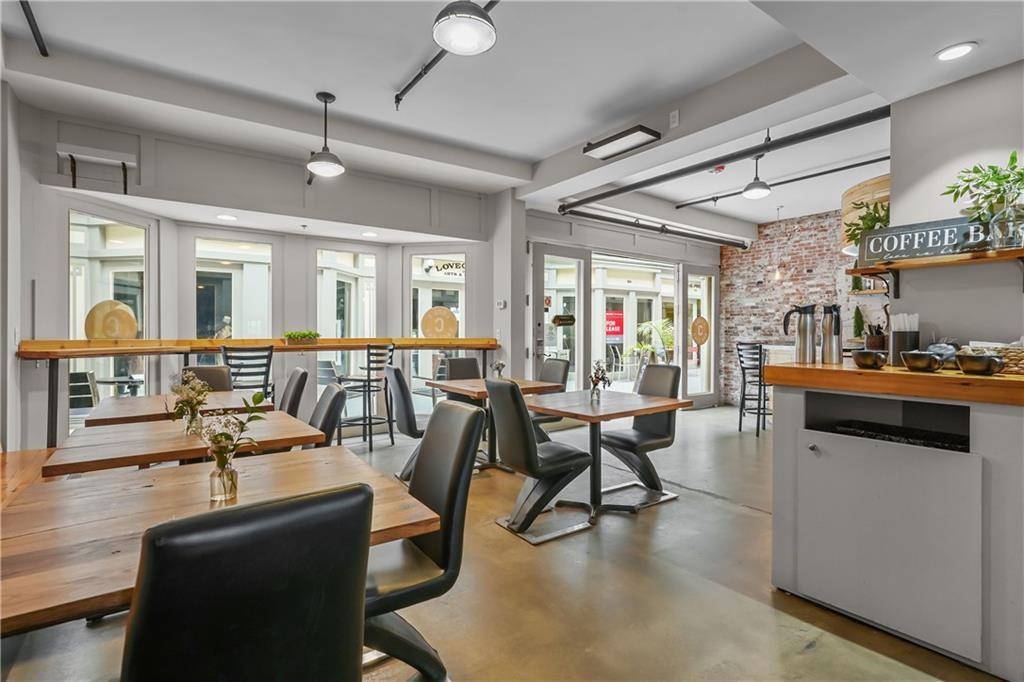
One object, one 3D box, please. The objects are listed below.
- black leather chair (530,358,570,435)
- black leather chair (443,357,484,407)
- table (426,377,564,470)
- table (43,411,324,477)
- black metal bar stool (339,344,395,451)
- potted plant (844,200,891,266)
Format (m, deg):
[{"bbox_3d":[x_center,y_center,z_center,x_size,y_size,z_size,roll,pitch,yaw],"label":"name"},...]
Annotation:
[{"bbox_3d":[0.191,0.666,4.426,0.610,0.930,0.430,-1,1,-36],"label":"black leather chair"},{"bbox_3d":[-0.356,0.663,4.781,0.420,0.950,0.580,-1,1,-36],"label":"black leather chair"},{"bbox_3d":[-0.176,0.769,4.462,0.920,0.750,0.920,-1,1,-36],"label":"table"},{"bbox_3d":[-1.455,0.790,2.237,0.910,0.750,0.850,-1,1,-36],"label":"table"},{"bbox_3d":[-1.534,0.575,5.149,0.460,1.090,0.410,1,1,30],"label":"black metal bar stool"},{"bbox_3d":[1.976,-0.595,2.650,0.320,0.360,0.330,-1,1,-36],"label":"potted plant"}]

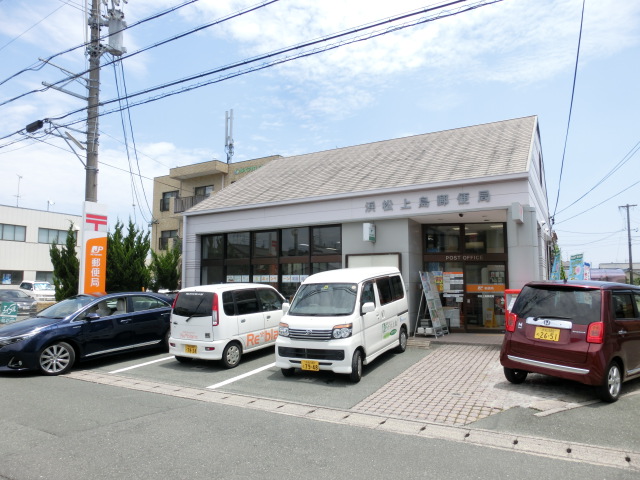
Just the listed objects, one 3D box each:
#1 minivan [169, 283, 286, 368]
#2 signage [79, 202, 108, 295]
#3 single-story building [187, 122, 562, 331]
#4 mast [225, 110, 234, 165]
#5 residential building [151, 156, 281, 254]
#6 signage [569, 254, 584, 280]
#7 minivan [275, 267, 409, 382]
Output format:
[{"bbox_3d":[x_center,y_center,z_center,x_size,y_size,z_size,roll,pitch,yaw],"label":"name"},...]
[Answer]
[{"bbox_3d":[-1.692,1.818,10.231,1.490,1.640,3.400,-4,-4,32],"label":"minivan"},{"bbox_3d":[-6.756,0.855,13.238,0.280,4.040,0.710,-4,-6,29],"label":"signage"},{"bbox_3d":[3.041,-0.570,19.079,12.100,7.600,12.600,-4,-6,29],"label":"single-story building"},{"bbox_3d":[-6.882,-7.765,33.558,0.750,4.420,0.600,-4,-6,29],"label":"mast"},{"bbox_3d":[-5.153,-0.098,34.494,11.800,9.100,10.500,-4,-6,29],"label":"residential building"},{"bbox_3d":[9.249,1.406,16.000,0.550,1.800,0.060,-4,-6,29],"label":"signage"},{"bbox_3d":[0.565,1.545,8.882,1.510,1.870,3.400,-4,-4,28],"label":"minivan"}]

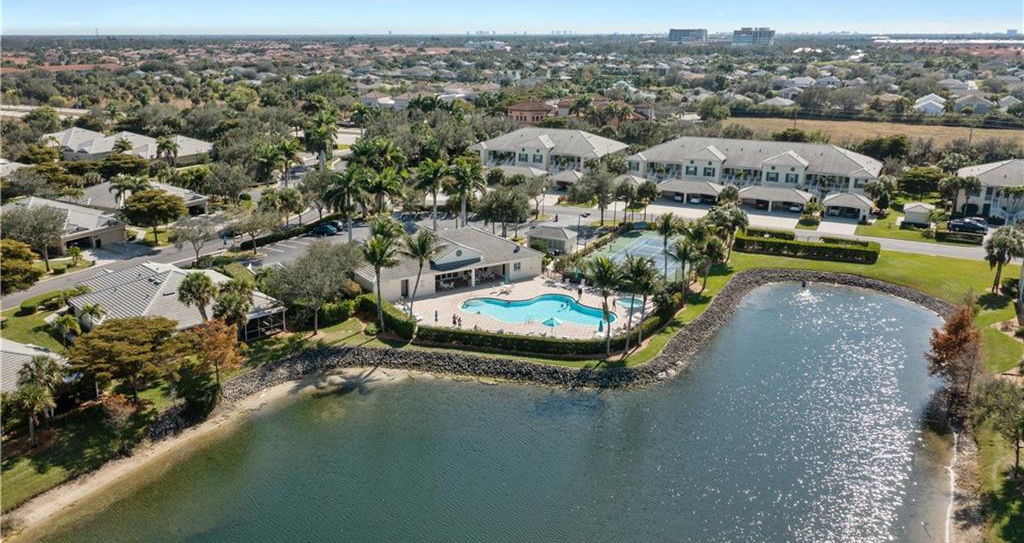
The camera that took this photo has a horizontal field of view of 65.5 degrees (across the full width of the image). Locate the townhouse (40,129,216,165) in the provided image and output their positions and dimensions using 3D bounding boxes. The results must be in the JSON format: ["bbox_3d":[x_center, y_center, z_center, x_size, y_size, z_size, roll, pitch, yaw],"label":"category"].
[{"bbox_3d":[-109.300,-35.149,222.949,53.000,7.000,20.000,8,18,26],"label":"townhouse"}]

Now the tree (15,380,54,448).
[{"bbox_3d":[-40.296,12.158,67.294,3.400,6.000,3.400,0,17,0],"label":"tree"}]

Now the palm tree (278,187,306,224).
[{"bbox_3d":[-38.940,-11.210,140.790,4.600,7.390,4.600,0,17,0],"label":"palm tree"}]

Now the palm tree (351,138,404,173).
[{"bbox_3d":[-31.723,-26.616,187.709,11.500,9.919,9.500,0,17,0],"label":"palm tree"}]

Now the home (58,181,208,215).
[{"bbox_3d":[-73.518,-13.998,154.907,26.000,5.700,14.800,7,18,21],"label":"home"}]

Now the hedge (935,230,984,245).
[{"bbox_3d":[75.100,-5.601,133.617,7.100,1.400,1.200,7,18,21],"label":"hedge"}]

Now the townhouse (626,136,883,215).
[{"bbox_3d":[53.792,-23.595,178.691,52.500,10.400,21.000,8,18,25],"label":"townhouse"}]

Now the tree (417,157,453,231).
[{"bbox_3d":[-13.000,-12.630,135.010,6.200,13.430,6.200,0,17,0],"label":"tree"}]

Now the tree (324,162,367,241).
[{"bbox_3d":[-26.179,-9.946,126.987,6.800,14.000,6.800,0,17,0],"label":"tree"}]

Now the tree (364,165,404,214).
[{"bbox_3d":[-24.171,-14.963,149.975,7.000,10.000,6.600,0,17,0],"label":"tree"}]

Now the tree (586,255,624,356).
[{"bbox_3d":[9.880,3.680,84.430,4.100,11.160,4.100,0,17,0],"label":"tree"}]

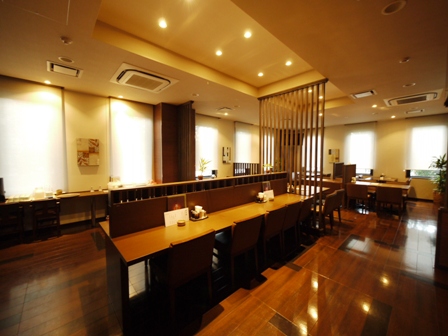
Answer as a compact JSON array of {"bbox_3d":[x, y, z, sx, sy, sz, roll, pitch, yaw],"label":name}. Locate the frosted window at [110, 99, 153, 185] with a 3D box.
[{"bbox_3d":[-2.472,-0.662,5.001,1.086,2.274,0.081,-3,4,-43],"label":"frosted window"}]

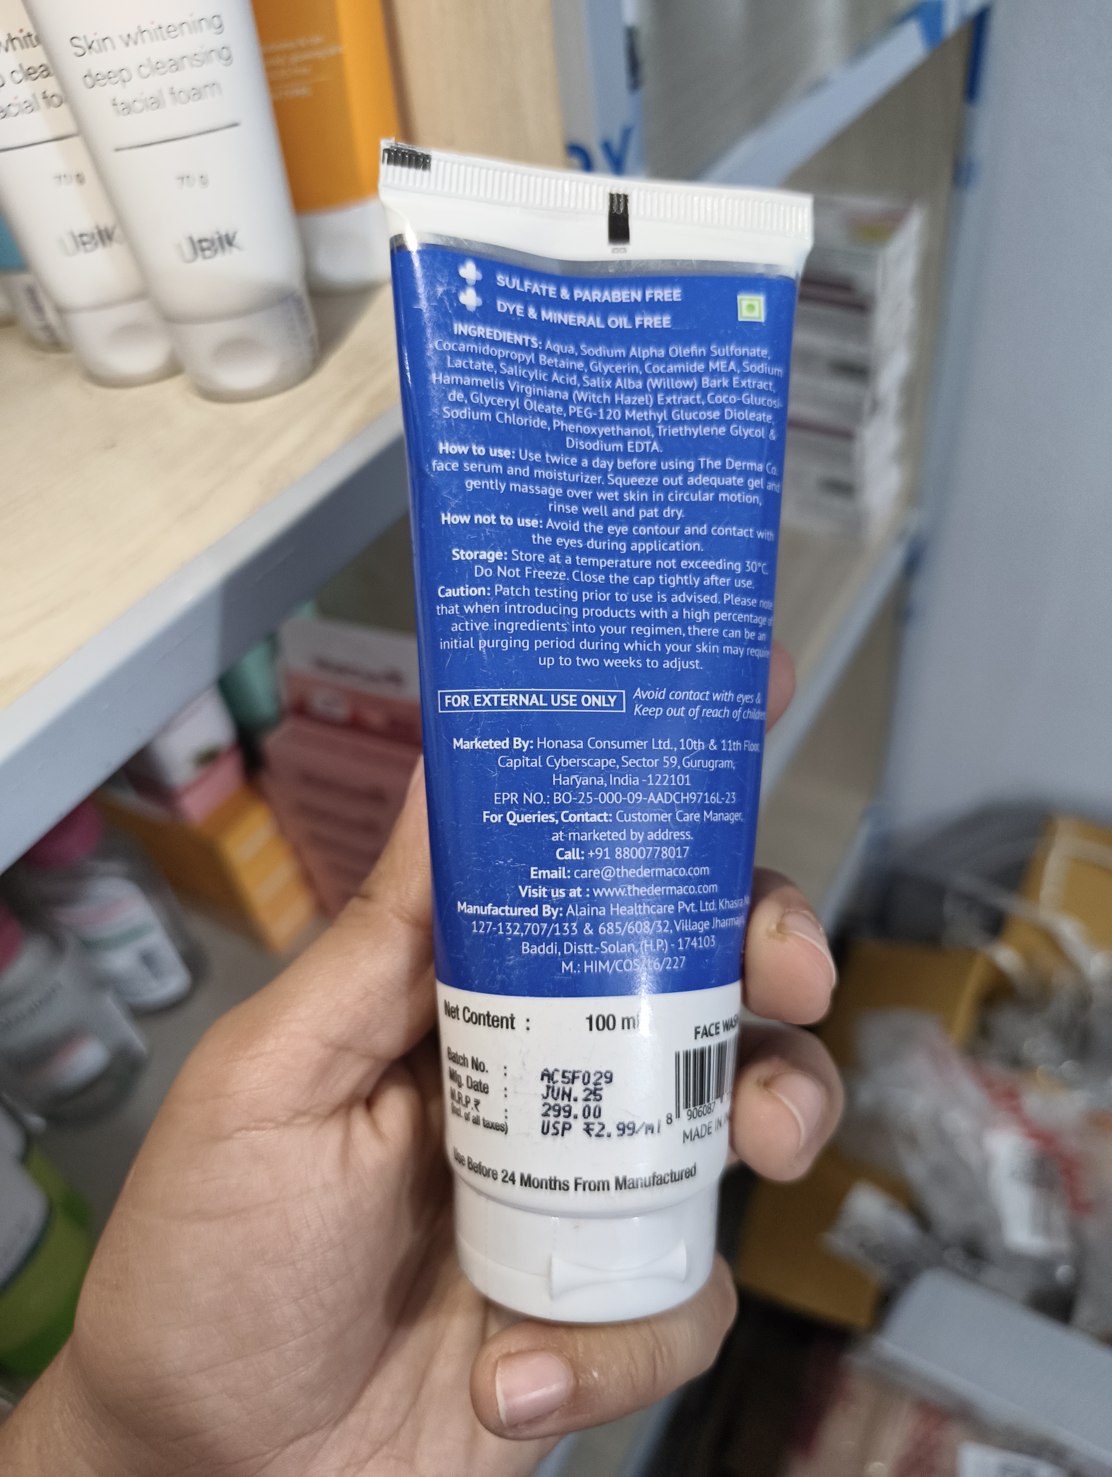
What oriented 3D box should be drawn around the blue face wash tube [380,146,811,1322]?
[{"bbox_3d":[0.006,-0.005,0.148,0.064,0.158,0.041,2,-2,-11],"label":"blue face wash tube"}]

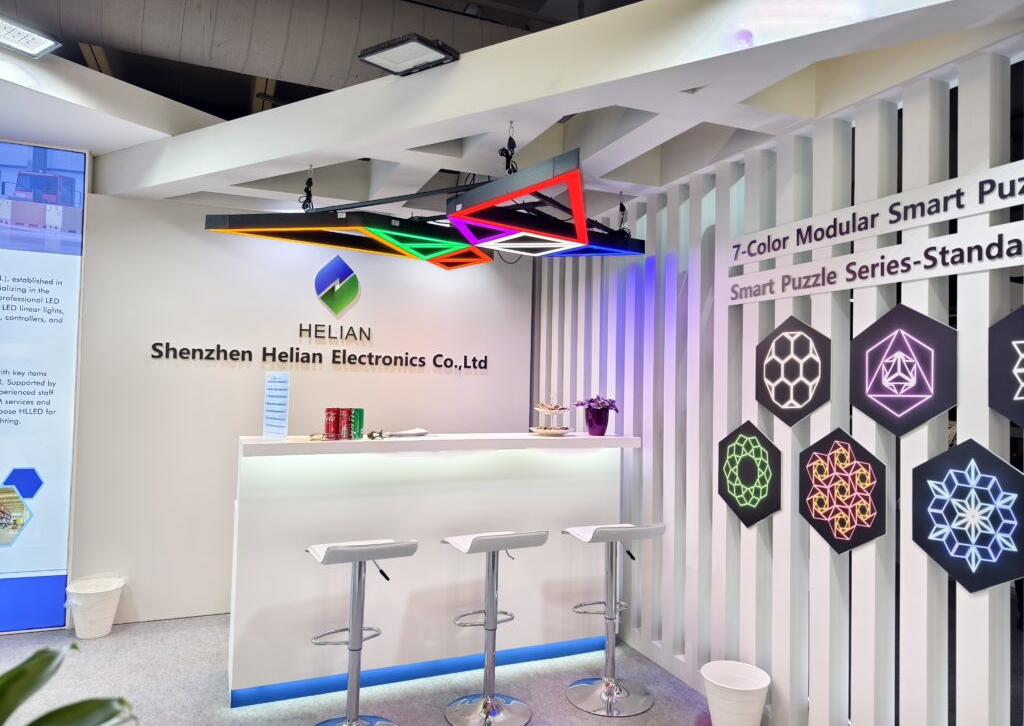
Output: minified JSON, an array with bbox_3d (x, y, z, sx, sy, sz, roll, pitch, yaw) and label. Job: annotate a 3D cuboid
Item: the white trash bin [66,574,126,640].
[{"bbox_3d":[-2.338,1.379,3.816,0.275,0.287,0.275,2,-2,-23],"label":"white trash bin"}]

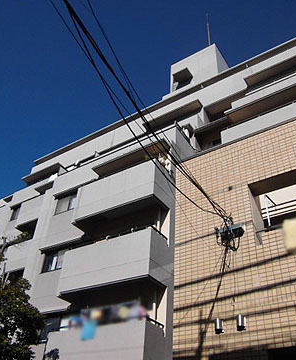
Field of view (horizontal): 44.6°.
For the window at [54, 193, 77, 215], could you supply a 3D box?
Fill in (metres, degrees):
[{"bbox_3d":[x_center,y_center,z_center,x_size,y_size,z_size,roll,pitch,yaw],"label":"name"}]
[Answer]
[{"bbox_3d":[-3.581,1.014,16.384,1.600,1.080,0.150,-20,-43,28],"label":"window"}]

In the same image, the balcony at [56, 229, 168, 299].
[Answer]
[{"bbox_3d":[-1.178,2.976,12.028,3.780,1.530,1.150,-20,-43,28],"label":"balcony"}]

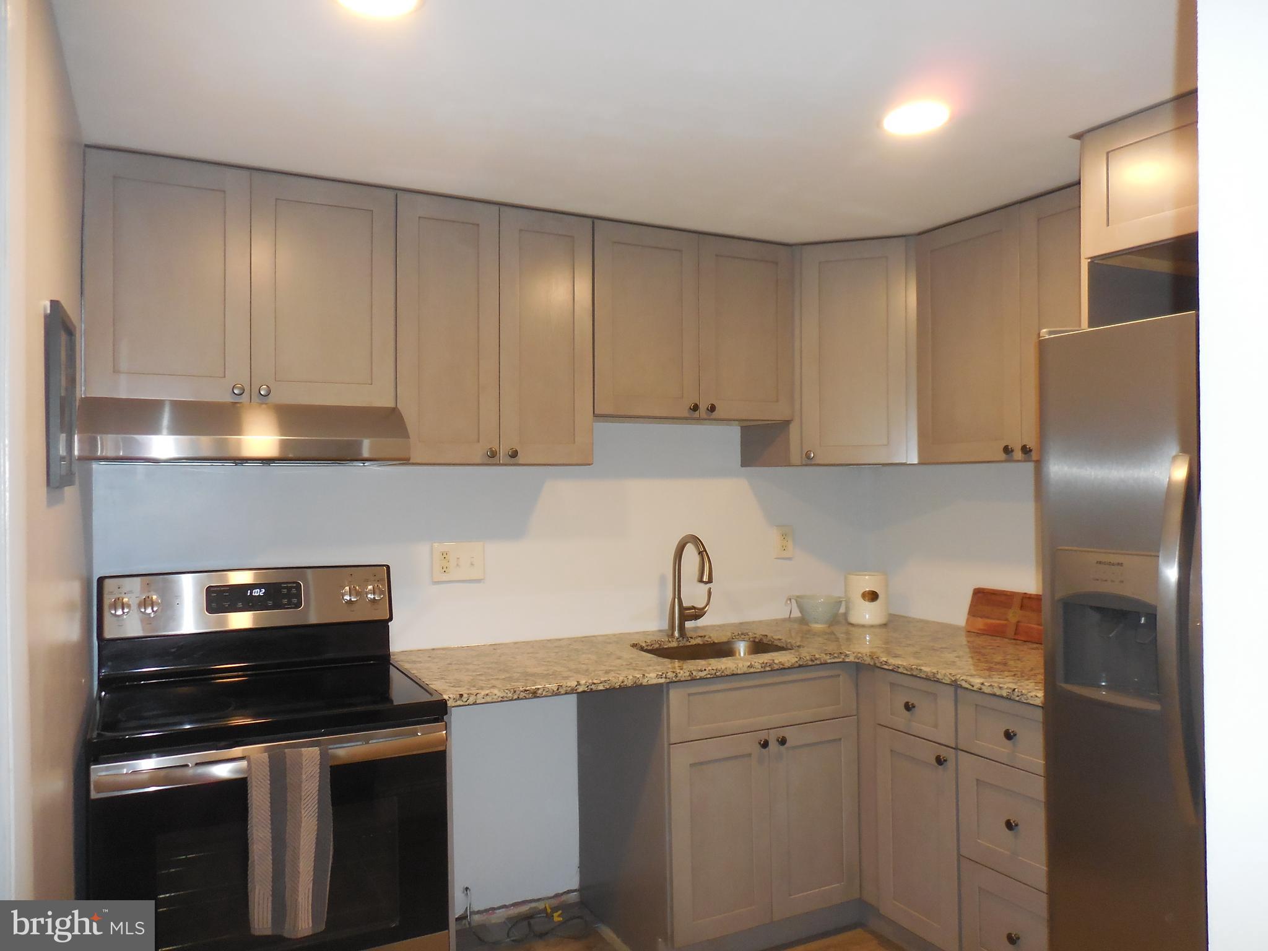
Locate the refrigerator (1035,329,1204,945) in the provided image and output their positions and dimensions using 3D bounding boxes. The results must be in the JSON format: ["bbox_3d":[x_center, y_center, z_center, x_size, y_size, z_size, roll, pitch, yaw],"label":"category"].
[{"bbox_3d":[1.450,0.560,1.846,0.830,1.763,0.835,0,-1,-27],"label":"refrigerator"}]

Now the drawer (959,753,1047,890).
[{"bbox_3d":[1.203,0.905,2.490,0.480,0.289,0.360,0,-1,-27],"label":"drawer"}]

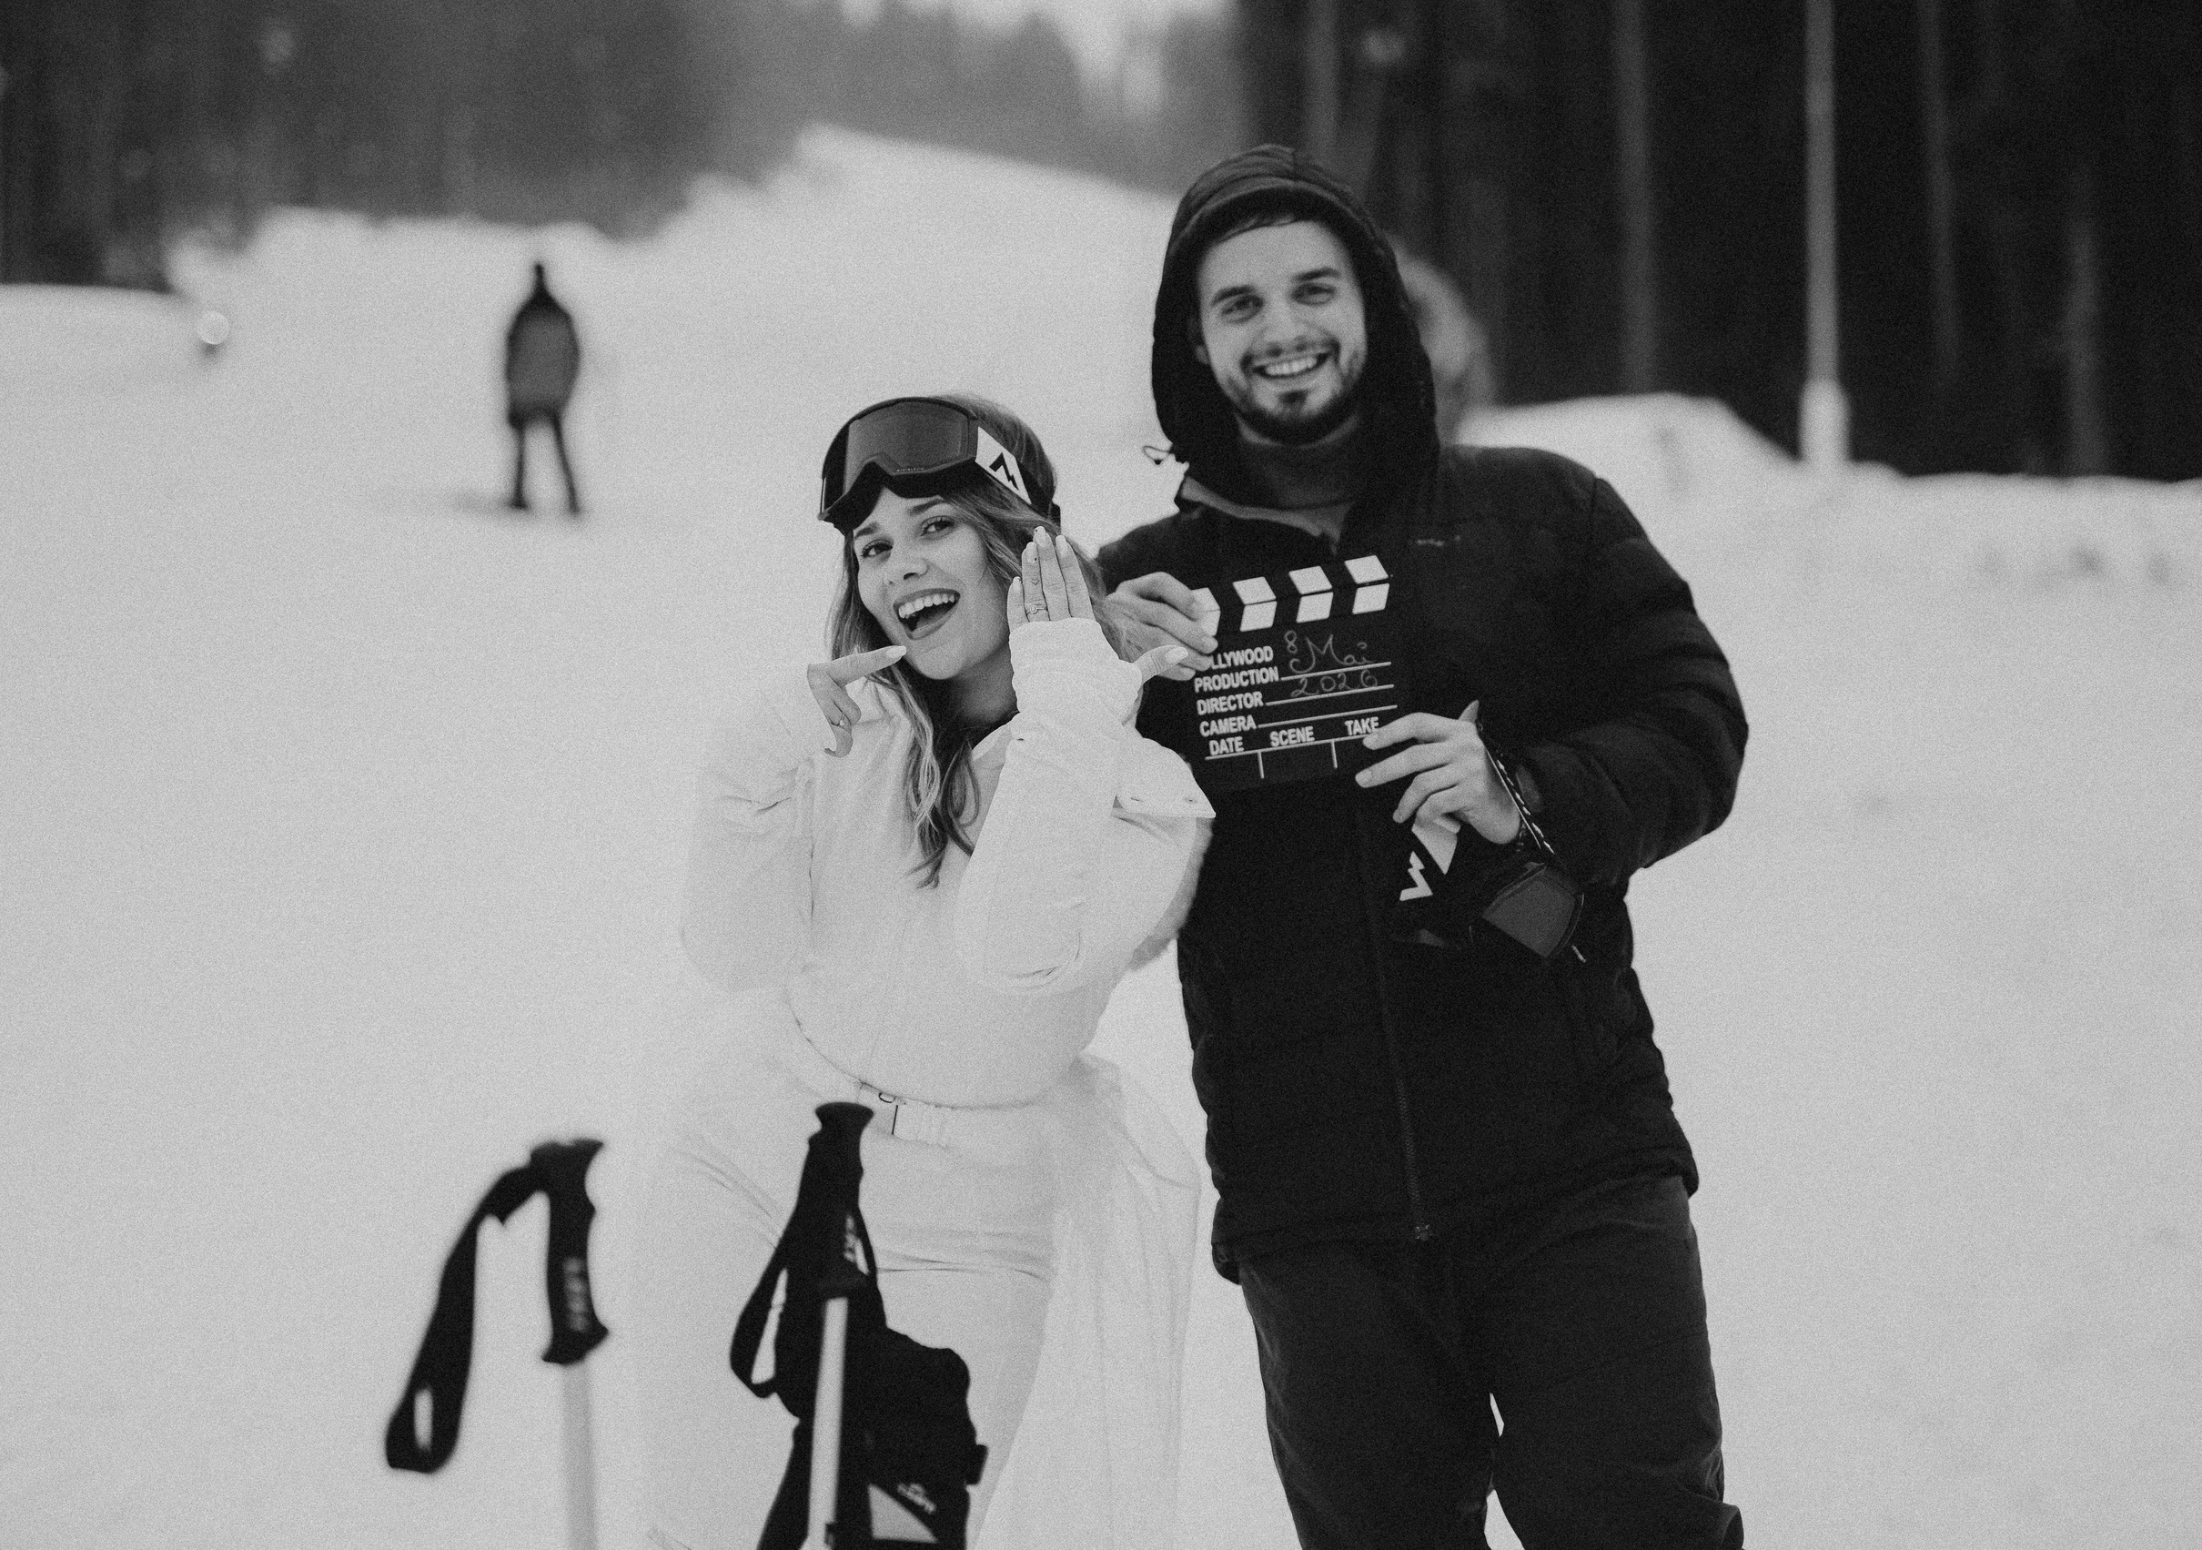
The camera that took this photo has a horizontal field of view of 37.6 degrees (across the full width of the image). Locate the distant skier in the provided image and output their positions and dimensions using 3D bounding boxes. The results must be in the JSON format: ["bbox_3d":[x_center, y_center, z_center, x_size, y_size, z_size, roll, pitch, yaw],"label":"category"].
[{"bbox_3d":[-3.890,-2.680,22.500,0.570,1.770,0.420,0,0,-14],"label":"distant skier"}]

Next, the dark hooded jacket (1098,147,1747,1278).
[{"bbox_3d":[0.267,-0.065,2.850,0.600,0.980,0.420,-6,0,11],"label":"dark hooded jacket"}]

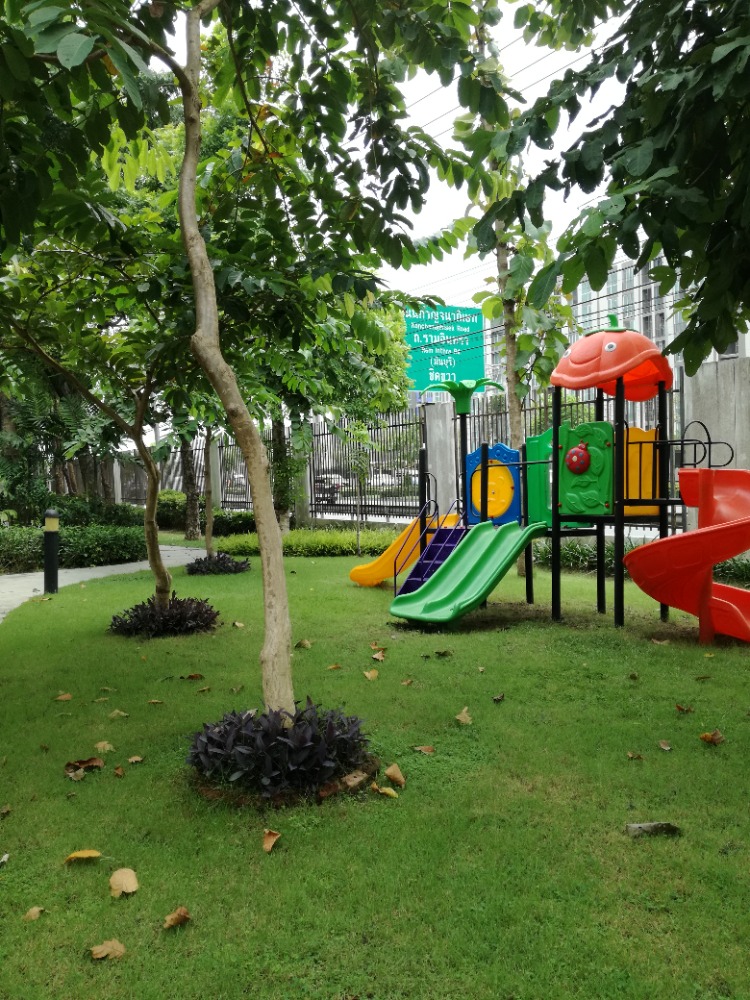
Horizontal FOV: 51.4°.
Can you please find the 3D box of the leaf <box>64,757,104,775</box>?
[{"bbox_3d":[-1.460,1.334,3.920,0.200,0.050,0.120,0,0,0],"label":"leaf"}]

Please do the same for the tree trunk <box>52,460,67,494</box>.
[{"bbox_3d":[-10.921,-0.294,27.000,0.420,2.500,0.380,0,0,0],"label":"tree trunk"}]

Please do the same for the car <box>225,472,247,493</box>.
[{"bbox_3d":[-8.523,-0.954,48.000,1.780,1.500,4.300,-1,1,-23],"label":"car"}]

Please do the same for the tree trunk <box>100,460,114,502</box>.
[{"bbox_3d":[-9.260,-0.225,27.000,0.440,2.500,0.380,0,0,0],"label":"tree trunk"}]

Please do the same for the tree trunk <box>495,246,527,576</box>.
[{"bbox_3d":[2.328,-1.594,13.300,0.500,5.800,0.360,0,0,0],"label":"tree trunk"}]

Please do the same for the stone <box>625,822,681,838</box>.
[{"bbox_3d":[1.139,1.356,3.200,0.230,0.040,0.100,0,0,0],"label":"stone"}]

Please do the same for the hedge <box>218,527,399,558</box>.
[{"bbox_3d":[-1.466,1.021,18.300,4.600,0.500,1.500,0,0,0],"label":"hedge"}]

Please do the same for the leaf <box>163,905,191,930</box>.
[{"bbox_3d":[-0.602,1.268,2.364,0.078,0.040,0.070,0,1,0],"label":"leaf"}]

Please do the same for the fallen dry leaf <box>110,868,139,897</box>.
[{"bbox_3d":[-0.890,1.358,2.770,0.105,0.045,0.110,0,0,0],"label":"fallen dry leaf"}]

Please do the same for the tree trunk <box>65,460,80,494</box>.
[{"bbox_3d":[-10.856,-0.187,28.009,0.500,2.300,0.420,0,1,0],"label":"tree trunk"}]

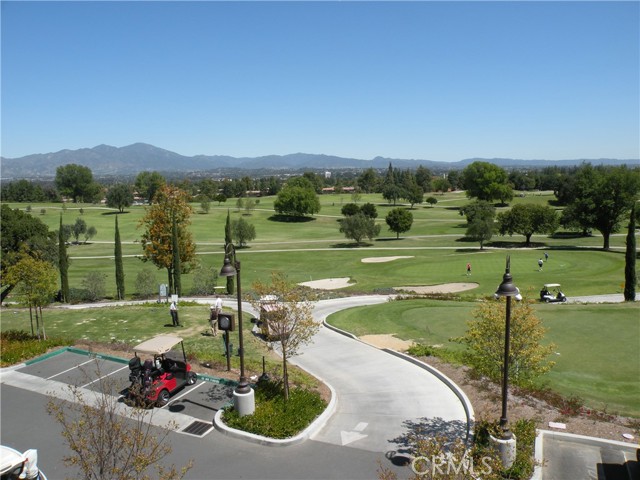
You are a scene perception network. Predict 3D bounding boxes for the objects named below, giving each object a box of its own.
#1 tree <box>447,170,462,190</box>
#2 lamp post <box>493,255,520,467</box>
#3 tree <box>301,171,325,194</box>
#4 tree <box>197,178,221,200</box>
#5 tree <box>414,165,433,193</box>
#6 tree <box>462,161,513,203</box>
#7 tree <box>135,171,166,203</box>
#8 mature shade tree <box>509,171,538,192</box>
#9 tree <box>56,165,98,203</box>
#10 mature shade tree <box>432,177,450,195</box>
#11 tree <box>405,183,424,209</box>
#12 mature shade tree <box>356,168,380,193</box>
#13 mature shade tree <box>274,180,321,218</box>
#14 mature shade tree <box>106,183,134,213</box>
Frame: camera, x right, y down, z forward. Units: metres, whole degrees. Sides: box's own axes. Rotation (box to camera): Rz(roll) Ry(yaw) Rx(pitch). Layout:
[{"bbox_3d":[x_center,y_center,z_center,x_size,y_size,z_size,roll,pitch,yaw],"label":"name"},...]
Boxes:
[{"bbox_3d":[101.040,-44.700,375.000,11.780,15.020,11.190,1,7,15],"label":"tree"},{"bbox_3d":[5.209,3.400,13.575,0.760,5.960,1.000,2,7,21],"label":"lamp post"},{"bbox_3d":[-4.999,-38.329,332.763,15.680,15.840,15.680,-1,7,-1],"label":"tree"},{"bbox_3d":[-73.710,-34.040,330.000,15.550,13.220,14.770,-2,7,-12],"label":"tree"},{"bbox_3d":[77.750,-46.200,375.000,13.250,21.030,12.590,1,7,12],"label":"tree"},{"bbox_3d":[85.560,-29.880,255.000,25.030,21.450,23.780,2,7,18],"label":"tree"},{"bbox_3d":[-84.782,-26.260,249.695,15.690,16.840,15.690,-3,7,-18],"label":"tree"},{"bbox_3d":[144.010,-42.310,355.000,19.510,14.220,18.540,2,8,22],"label":"mature shade tree"},{"bbox_3d":[-134.690,-31.120,275.000,22.670,20.930,21.540,-4,8,-26],"label":"tree"},{"bbox_3d":[79.100,-35.480,325.000,11.480,11.720,10.910,1,7,14],"label":"mature shade tree"},{"bbox_3d":[37.984,-17.887,200.655,7.880,10.350,7.880,1,7,11],"label":"tree"},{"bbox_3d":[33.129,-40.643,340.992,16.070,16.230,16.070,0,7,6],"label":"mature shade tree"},{"bbox_3d":[-7.405,-13.329,164.294,14.840,12.380,14.840,-1,7,-3],"label":"mature shade tree"},{"bbox_3d":[-78.429,-16.708,196.249,10.790,11.680,10.790,-3,7,-21],"label":"mature shade tree"}]

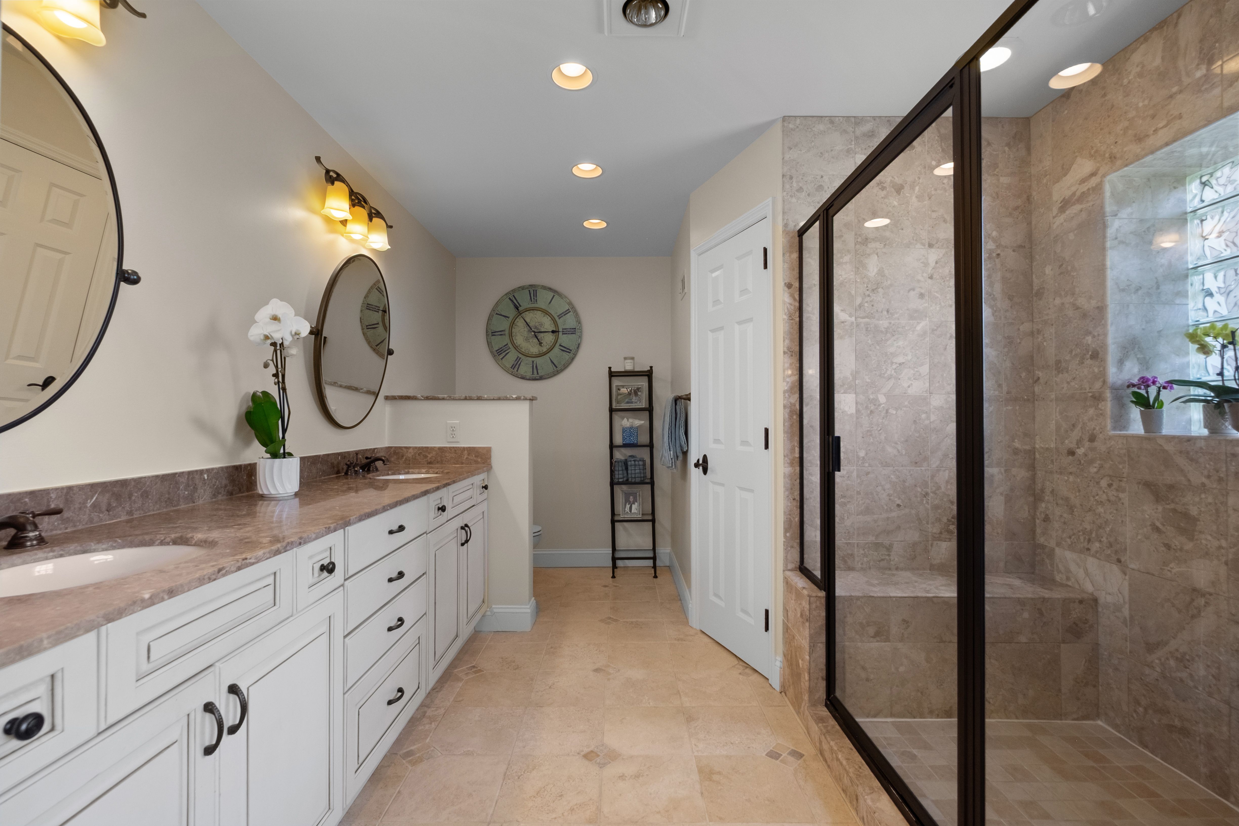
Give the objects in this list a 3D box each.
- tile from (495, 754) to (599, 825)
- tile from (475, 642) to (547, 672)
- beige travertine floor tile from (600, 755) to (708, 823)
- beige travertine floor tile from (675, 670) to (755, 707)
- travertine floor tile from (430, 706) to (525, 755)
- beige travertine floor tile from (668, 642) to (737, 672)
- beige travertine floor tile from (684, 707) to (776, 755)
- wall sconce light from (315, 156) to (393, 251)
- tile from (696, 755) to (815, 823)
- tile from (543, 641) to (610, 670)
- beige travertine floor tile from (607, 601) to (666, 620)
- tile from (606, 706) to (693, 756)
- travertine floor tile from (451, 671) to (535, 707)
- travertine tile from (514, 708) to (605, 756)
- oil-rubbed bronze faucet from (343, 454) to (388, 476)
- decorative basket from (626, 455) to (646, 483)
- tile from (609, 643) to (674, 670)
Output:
[{"bbox_3d":[-0.217,1.199,1.649,0.315,0.012,0.295,0,0,0],"label":"tile"},{"bbox_3d":[-0.533,1.206,2.543,0.315,0.012,0.295,0,0,0],"label":"tile"},{"bbox_3d":[0.097,1.183,1.626,0.310,0.011,0.298,0,-1,0],"label":"beige travertine floor tile"},{"bbox_3d":[0.417,1.203,2.250,0.309,0.012,0.301,0,0,0],"label":"beige travertine floor tile"},{"bbox_3d":[-0.530,1.188,1.929,0.310,0.011,0.293,0,-1,0],"label":"travertine floor tile"},{"bbox_3d":[0.411,1.193,2.523,0.310,0.011,0.298,0,-1,0],"label":"beige travertine floor tile"},{"bbox_3d":[0.417,1.200,1.950,0.309,0.012,0.301,0,0,0],"label":"beige travertine floor tile"},{"bbox_3d":[-1.187,-0.886,2.340,0.165,0.225,0.655,0,0,0],"label":"wall sconce light"},{"bbox_3d":[0.417,1.198,1.650,0.309,0.012,0.301,0,0,0],"label":"tile"},{"bbox_3d":[-0.217,1.206,2.550,0.309,0.012,0.301,0,0,0],"label":"tile"},{"bbox_3d":[0.103,1.209,3.137,0.315,0.012,0.295,0,0,0],"label":"beige travertine floor tile"},{"bbox_3d":[0.100,1.200,1.950,0.309,0.012,0.301,0,0,0],"label":"tile"},{"bbox_3d":[-0.530,1.191,2.225,0.310,0.011,0.293,0,-1,0],"label":"travertine floor tile"},{"bbox_3d":[-0.218,1.186,1.925,0.310,0.011,0.298,0,-1,0],"label":"travertine tile"},{"bbox_3d":[-1.168,0.236,2.430,0.155,0.097,0.250,0,0,0],"label":"oil-rubbed bronze faucet"},{"bbox_3d":[0.122,0.420,3.840,0.145,0.200,0.160,0,0,0],"label":"decorative basket"},{"bbox_3d":[0.097,1.193,2.523,0.310,0.011,0.298,0,-1,0],"label":"tile"}]

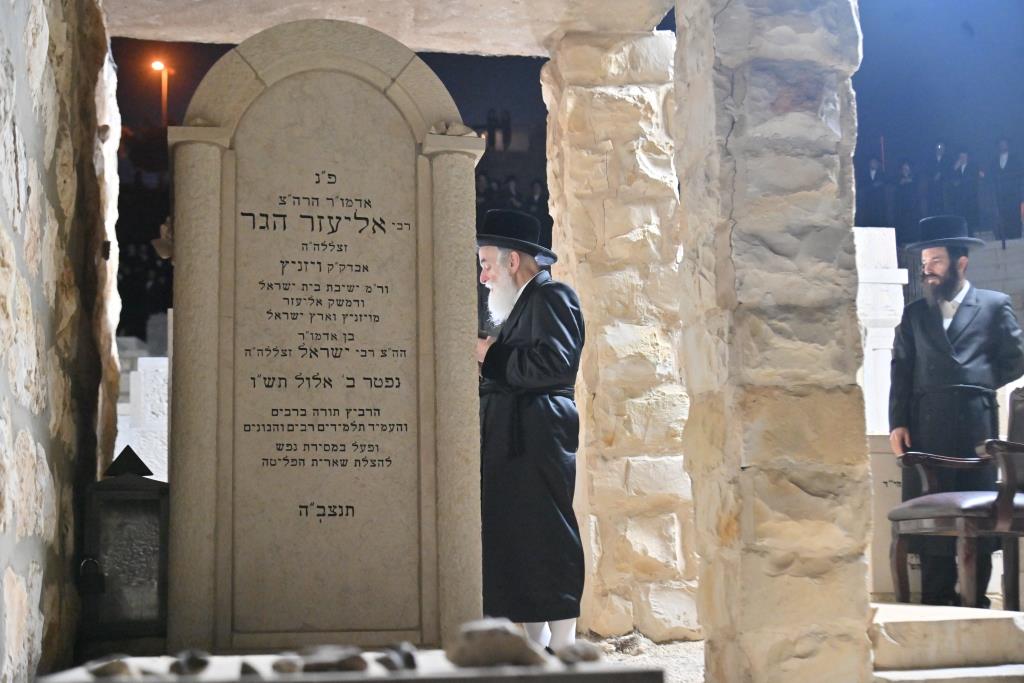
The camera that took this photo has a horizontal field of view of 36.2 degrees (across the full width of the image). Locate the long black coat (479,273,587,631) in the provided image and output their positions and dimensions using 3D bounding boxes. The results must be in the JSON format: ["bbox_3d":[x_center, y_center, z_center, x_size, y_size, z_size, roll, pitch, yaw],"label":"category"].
[{"bbox_3d":[0.042,0.396,5.900,0.430,1.312,0.500,1,-10,-11],"label":"long black coat"}]

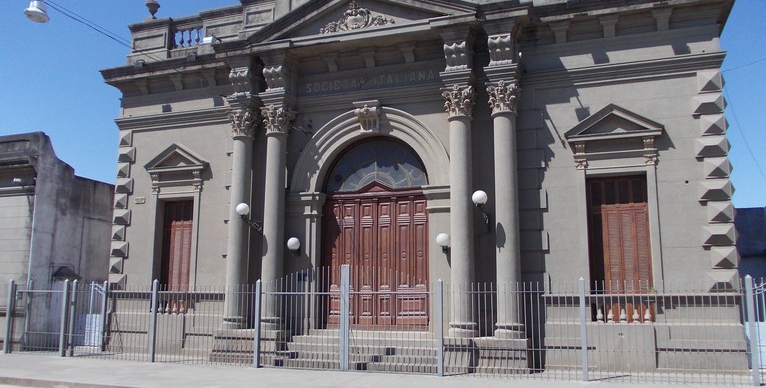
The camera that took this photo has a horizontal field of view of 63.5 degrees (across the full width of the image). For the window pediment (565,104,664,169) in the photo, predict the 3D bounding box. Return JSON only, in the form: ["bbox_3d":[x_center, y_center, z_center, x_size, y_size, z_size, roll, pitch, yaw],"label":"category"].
[{"bbox_3d":[5.372,-1.344,14.438,2.187,1.485,0.387,-3,-10,19],"label":"window pediment"}]

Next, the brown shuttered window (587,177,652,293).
[{"bbox_3d":[5.157,0.996,13.452,1.250,2.850,0.120,-3,-10,19],"label":"brown shuttered window"}]

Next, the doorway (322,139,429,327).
[{"bbox_3d":[-0.226,1.005,16.597,3.024,5.083,0.297,-3,-10,19],"label":"doorway"}]

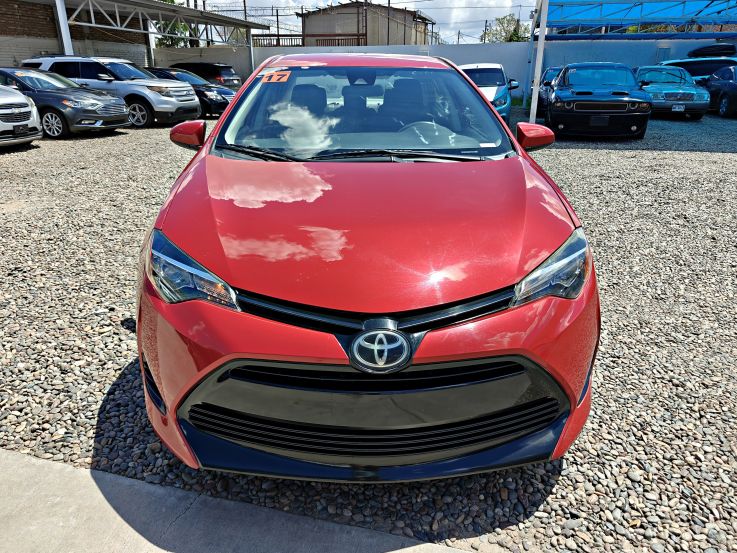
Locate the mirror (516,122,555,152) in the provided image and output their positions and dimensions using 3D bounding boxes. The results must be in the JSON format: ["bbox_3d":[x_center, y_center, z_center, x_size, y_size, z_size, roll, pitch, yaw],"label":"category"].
[{"bbox_3d":[0.903,-0.745,2.662,0.205,0.155,0.140,-1,23,-2],"label":"mirror"}]

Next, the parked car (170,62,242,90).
[{"bbox_3d":[-7.855,-8.084,20.723,4.600,1.720,1.850,6,24,16],"label":"parked car"}]

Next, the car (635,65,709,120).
[{"bbox_3d":[9.227,-5.843,15.447,1.760,1.430,4.700,6,24,15],"label":"car"}]

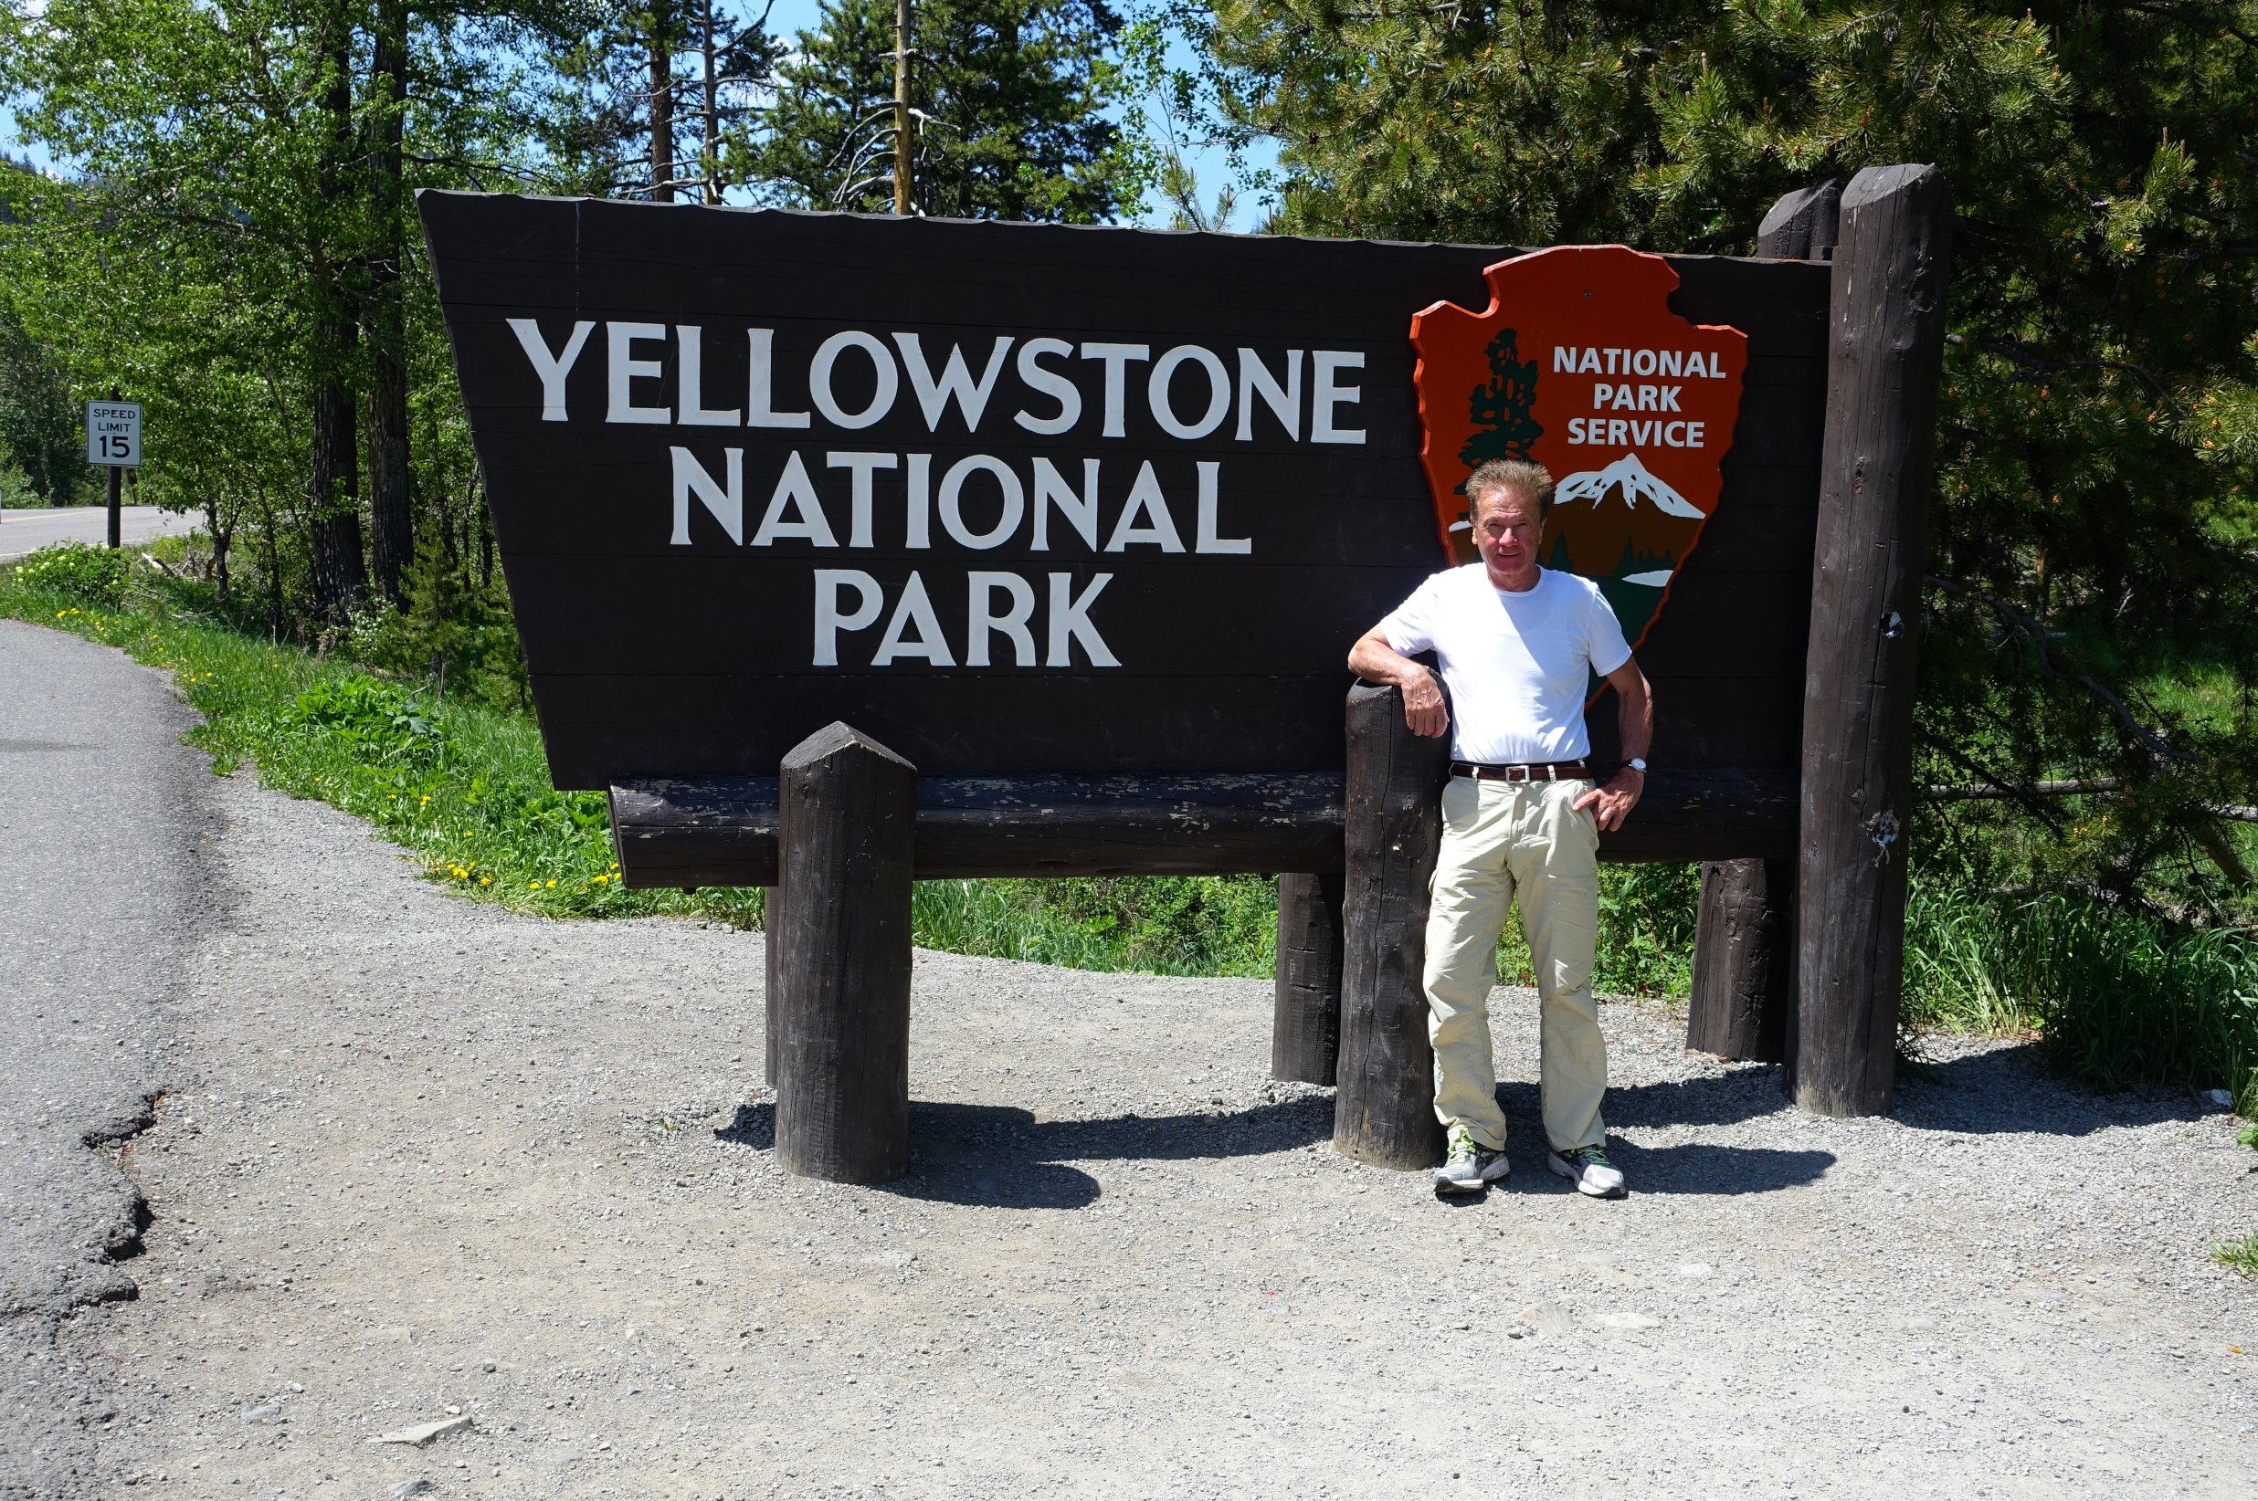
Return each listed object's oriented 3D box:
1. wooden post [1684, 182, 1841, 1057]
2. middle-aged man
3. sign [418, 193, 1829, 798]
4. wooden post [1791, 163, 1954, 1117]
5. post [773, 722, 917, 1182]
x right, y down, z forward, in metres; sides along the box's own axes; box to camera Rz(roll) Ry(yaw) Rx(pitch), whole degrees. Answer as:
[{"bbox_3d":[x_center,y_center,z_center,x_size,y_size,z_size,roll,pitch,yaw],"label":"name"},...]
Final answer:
[{"bbox_3d":[1.978,-0.393,7.376,0.300,2.696,0.300,0,5,-15],"label":"wooden post"},{"bbox_3d":[0.902,0.188,5.760,0.730,1.750,0.400,1,5,2],"label":"middle-aged man"},{"bbox_3d":[0.170,-0.654,6.469,4.019,1.495,0.100,0,5,-15],"label":"sign"},{"bbox_3d":[2.050,-0.296,6.604,0.300,2.586,0.300,0,5,-15],"label":"wooden post"},{"bbox_3d":[-0.699,0.493,5.903,0.325,1.112,0.325,0,5,-15],"label":"post"}]

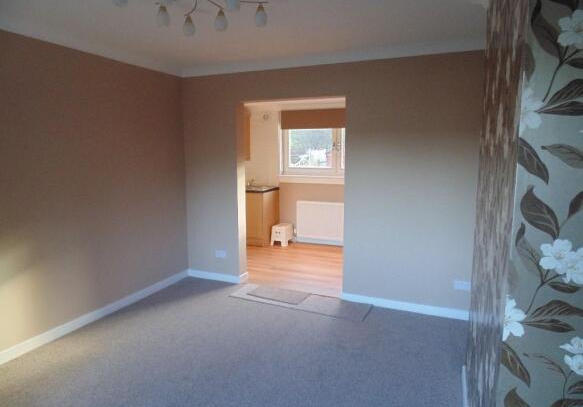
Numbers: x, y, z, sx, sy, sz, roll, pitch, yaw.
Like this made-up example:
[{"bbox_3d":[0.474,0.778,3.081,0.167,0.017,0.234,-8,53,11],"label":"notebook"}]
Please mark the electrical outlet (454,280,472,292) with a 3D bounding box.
[{"bbox_3d":[1.515,0.724,3.276,0.146,0.080,0.012,4,9,23],"label":"electrical outlet"}]

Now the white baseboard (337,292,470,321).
[{"bbox_3d":[1.063,0.968,3.507,1.195,0.090,0.020,4,9,23],"label":"white baseboard"}]

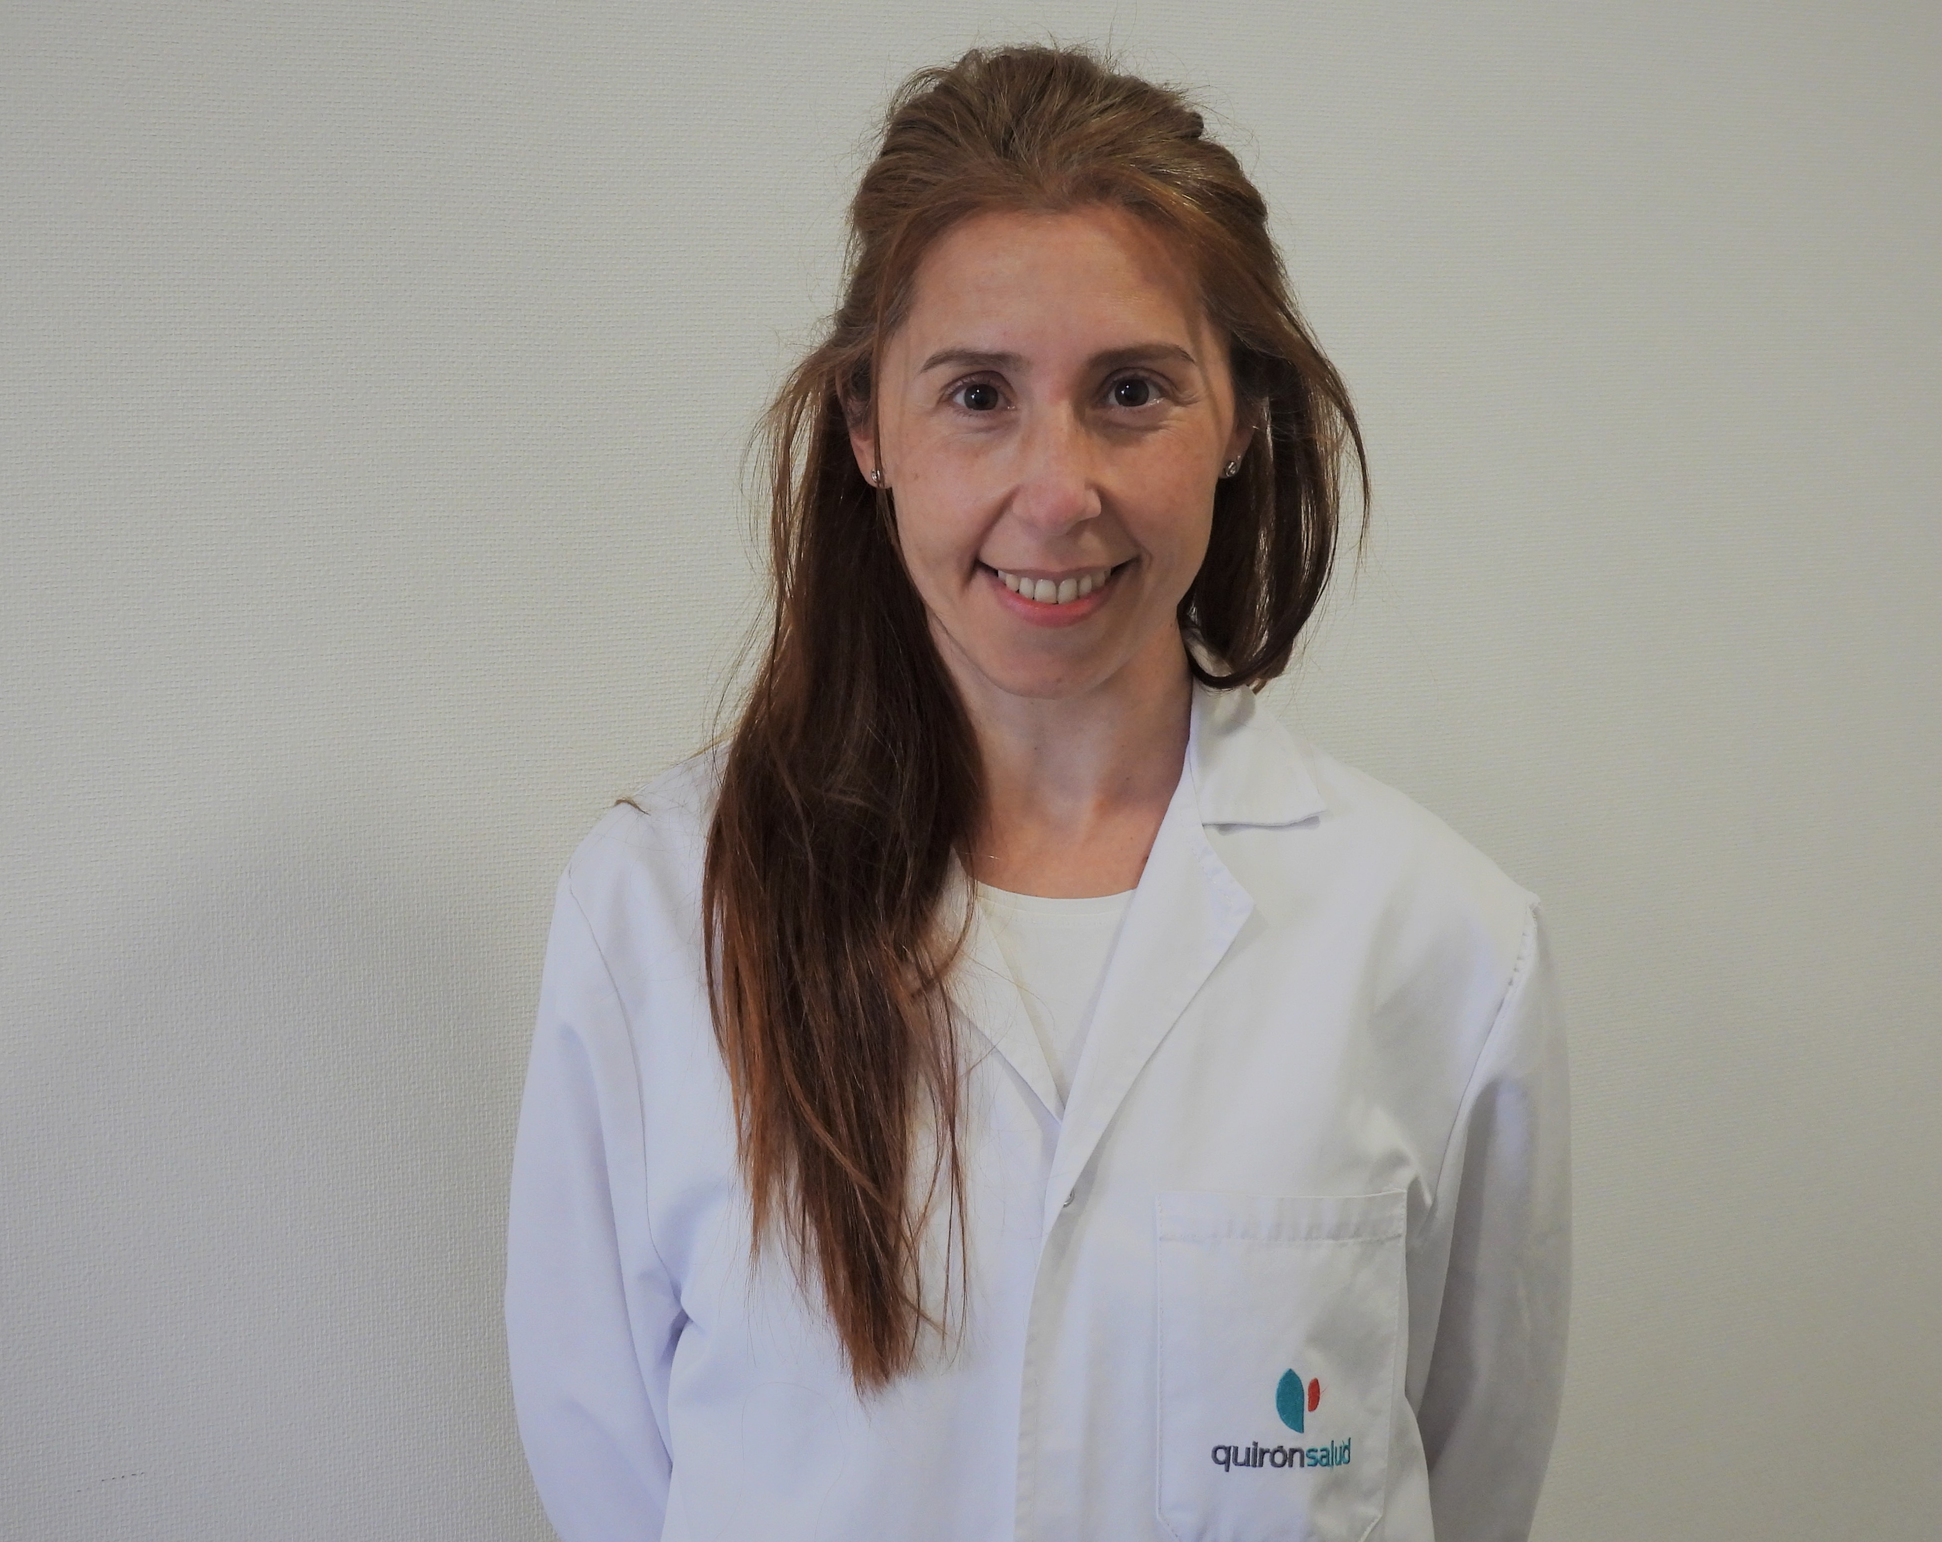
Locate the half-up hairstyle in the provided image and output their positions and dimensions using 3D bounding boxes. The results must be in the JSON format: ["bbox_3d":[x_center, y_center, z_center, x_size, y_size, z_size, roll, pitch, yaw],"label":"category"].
[{"bbox_3d":[0.025,-0.021,1.680,0.262,0.535,0.225,-2,3,0],"label":"half-up hairstyle"}]

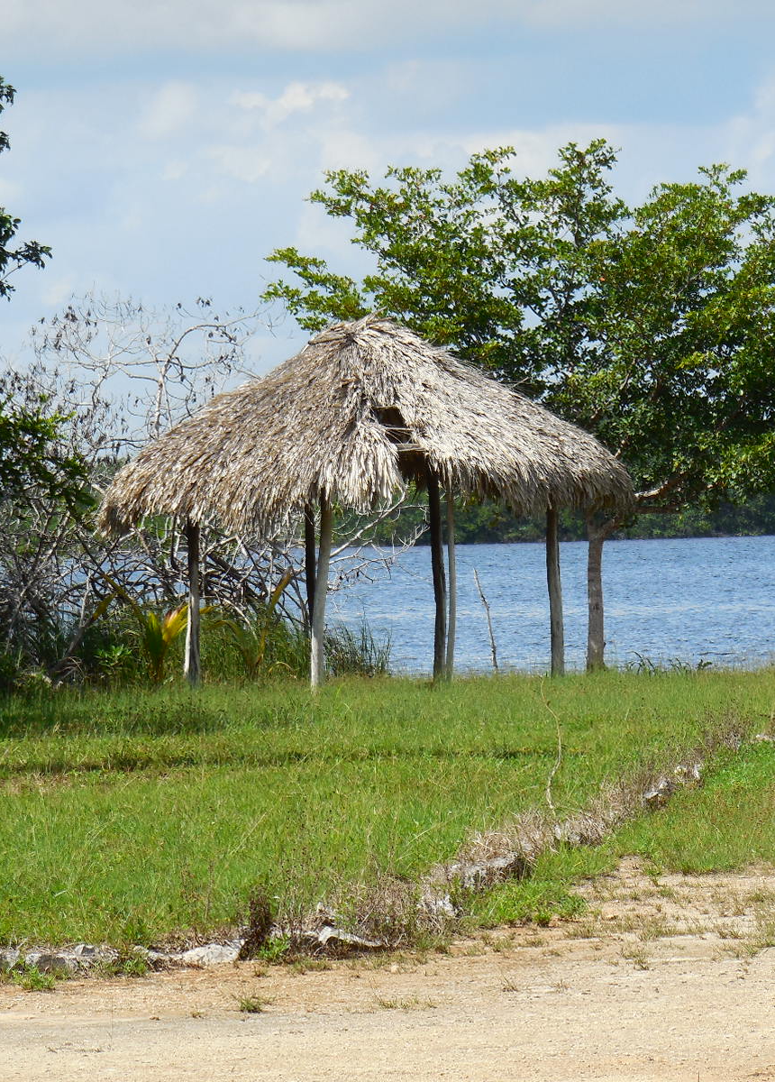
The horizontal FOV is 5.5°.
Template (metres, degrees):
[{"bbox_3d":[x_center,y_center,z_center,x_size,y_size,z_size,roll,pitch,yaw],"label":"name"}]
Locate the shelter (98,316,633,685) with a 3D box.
[{"bbox_3d":[-0.240,-0.425,88.000,4.750,4.050,3.950,-2,0,-36],"label":"shelter"}]

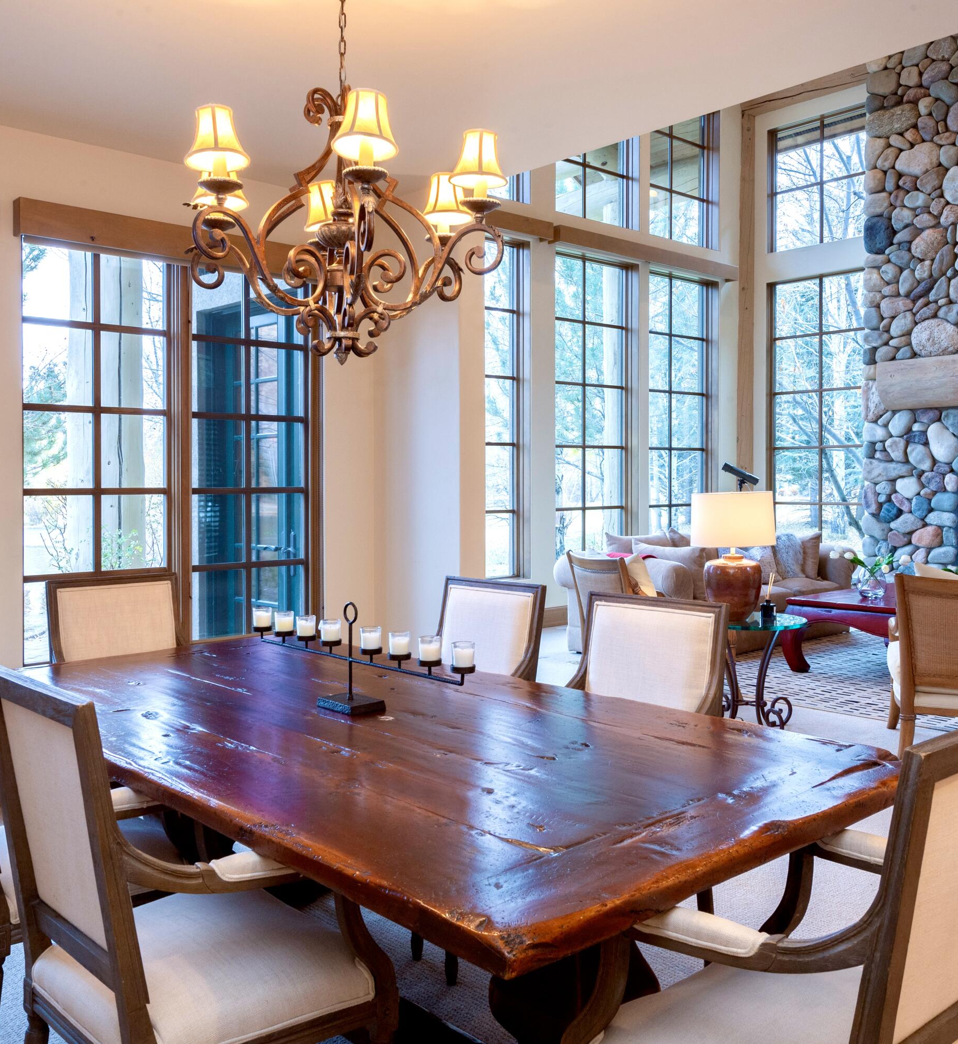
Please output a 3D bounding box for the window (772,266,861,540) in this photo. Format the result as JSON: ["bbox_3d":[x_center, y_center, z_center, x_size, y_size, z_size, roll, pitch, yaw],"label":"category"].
[{"bbox_3d":[3.550,-1.082,10.893,0.129,2.938,1.191,-2,3,-42],"label":"window"}]

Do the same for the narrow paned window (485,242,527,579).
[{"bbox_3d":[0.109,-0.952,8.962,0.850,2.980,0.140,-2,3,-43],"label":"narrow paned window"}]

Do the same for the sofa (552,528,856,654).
[{"bbox_3d":[1.946,0.562,8.653,2.779,0.853,1.092,-2,3,-42],"label":"sofa"}]

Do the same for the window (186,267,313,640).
[{"bbox_3d":[-1.100,-0.285,5.053,0.730,1.800,0.120,-2,3,-43],"label":"window"}]

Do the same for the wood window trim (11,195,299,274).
[{"bbox_3d":[-1.315,-1.223,4.633,1.409,0.154,0.089,-2,3,-42],"label":"wood window trim"}]

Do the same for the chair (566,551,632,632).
[{"bbox_3d":[1.079,0.633,6.510,0.754,0.873,0.695,-1,2,-19],"label":"chair"}]

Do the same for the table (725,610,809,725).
[{"bbox_3d":[1.344,0.803,5.236,0.595,0.625,0.595,-2,3,-42],"label":"table"}]

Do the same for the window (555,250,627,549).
[{"bbox_3d":[1.072,-0.983,9.865,1.100,2.930,0.120,-2,3,-43],"label":"window"}]

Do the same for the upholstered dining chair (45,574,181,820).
[{"bbox_3d":[-1.045,0.694,3.324,0.576,0.992,0.595,-2,3,-42],"label":"upholstered dining chair"}]

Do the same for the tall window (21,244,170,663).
[{"bbox_3d":[-1.664,-0.272,4.544,0.700,1.800,0.100,-2,3,-43],"label":"tall window"}]

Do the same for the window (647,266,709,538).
[{"bbox_3d":[2.077,-1.057,10.830,1.171,2.898,0.129,-2,3,-42],"label":"window"}]

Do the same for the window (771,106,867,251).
[{"bbox_3d":[3.514,-3.530,10.793,0.120,1.330,1.170,-2,3,-43],"label":"window"}]

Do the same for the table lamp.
[{"bbox_3d":[1.334,0.181,5.500,0.455,0.710,0.455,-1,2,0],"label":"table lamp"}]

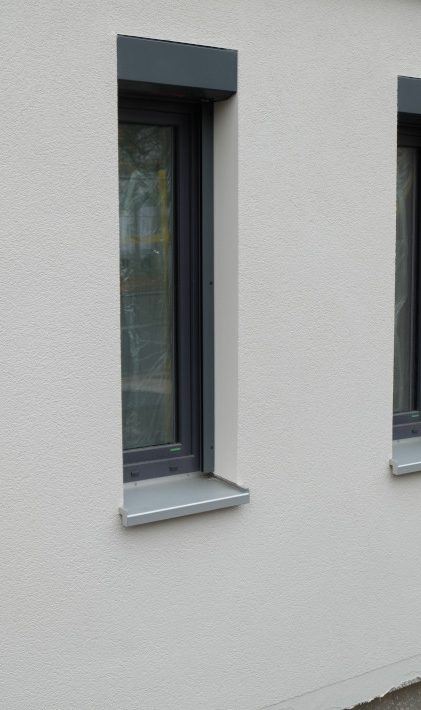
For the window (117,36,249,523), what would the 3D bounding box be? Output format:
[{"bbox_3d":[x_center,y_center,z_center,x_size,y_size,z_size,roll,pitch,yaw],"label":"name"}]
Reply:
[{"bbox_3d":[-0.150,-0.264,3.651,0.532,1.669,0.252,-5,8,-35],"label":"window"}]

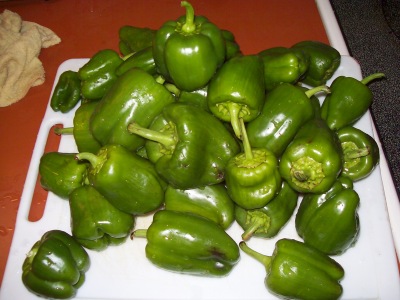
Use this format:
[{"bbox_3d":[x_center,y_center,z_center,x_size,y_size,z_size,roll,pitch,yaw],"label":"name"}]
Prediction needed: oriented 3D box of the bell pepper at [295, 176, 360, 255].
[{"bbox_3d":[0.153,0.079,0.500,0.068,0.070,0.086,35,98,19],"label":"bell pepper"}]

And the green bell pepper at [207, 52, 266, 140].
[{"bbox_3d":[0.045,-0.062,0.506,0.069,0.069,0.119,-3,51,0],"label":"green bell pepper"}]

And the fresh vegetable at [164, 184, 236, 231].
[{"bbox_3d":[-0.006,0.061,0.474,0.094,0.057,0.060,20,64,13],"label":"fresh vegetable"}]

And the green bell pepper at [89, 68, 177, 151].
[{"bbox_3d":[-0.073,-0.052,0.480,0.114,0.070,0.076,-44,67,-6],"label":"green bell pepper"}]

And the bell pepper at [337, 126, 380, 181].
[{"bbox_3d":[0.199,0.004,0.528,0.060,0.078,0.058,0,90,30],"label":"bell pepper"}]

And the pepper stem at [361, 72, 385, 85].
[{"bbox_3d":[0.220,-0.090,0.529,0.030,0.010,0.010,-21,62,5],"label":"pepper stem"}]

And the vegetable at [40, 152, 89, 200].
[{"bbox_3d":[-0.158,0.033,0.497,0.071,0.051,0.051,16,63,12],"label":"vegetable"}]

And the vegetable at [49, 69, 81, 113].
[{"bbox_3d":[-0.193,-0.084,0.598,0.040,0.040,0.062,17,64,11],"label":"vegetable"}]

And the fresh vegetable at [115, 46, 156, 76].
[{"bbox_3d":[-0.080,-0.115,0.575,0.083,0.054,0.054,-42,68,-12],"label":"fresh vegetable"}]

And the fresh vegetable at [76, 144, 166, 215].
[{"bbox_3d":[-0.094,0.031,0.500,0.110,0.068,0.068,37,64,-15],"label":"fresh vegetable"}]

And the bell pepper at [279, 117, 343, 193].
[{"bbox_3d":[0.135,0.007,0.498,0.068,0.068,0.092,7,37,6],"label":"bell pepper"}]

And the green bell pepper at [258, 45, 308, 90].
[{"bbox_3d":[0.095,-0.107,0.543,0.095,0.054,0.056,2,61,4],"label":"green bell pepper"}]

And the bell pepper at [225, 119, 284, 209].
[{"bbox_3d":[0.060,0.018,0.466,0.062,0.098,0.062,-7,44,4],"label":"bell pepper"}]

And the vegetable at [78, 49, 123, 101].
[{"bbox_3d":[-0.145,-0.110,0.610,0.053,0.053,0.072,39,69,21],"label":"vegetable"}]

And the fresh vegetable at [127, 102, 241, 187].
[{"bbox_3d":[-0.022,-0.009,0.482,0.138,0.095,0.095,11,54,-33],"label":"fresh vegetable"}]

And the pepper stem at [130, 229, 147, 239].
[{"bbox_3d":[-0.071,0.097,0.481,0.020,0.009,0.009,-14,62,-6],"label":"pepper stem"}]

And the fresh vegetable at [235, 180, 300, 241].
[{"bbox_3d":[0.080,0.068,0.492,0.057,0.057,0.085,26,63,15],"label":"fresh vegetable"}]

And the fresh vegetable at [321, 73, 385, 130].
[{"bbox_3d":[0.195,-0.070,0.527,0.054,0.051,0.099,39,75,21],"label":"fresh vegetable"}]

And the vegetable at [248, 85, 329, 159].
[{"bbox_3d":[0.106,-0.035,0.506,0.064,0.064,0.108,41,81,21],"label":"vegetable"}]

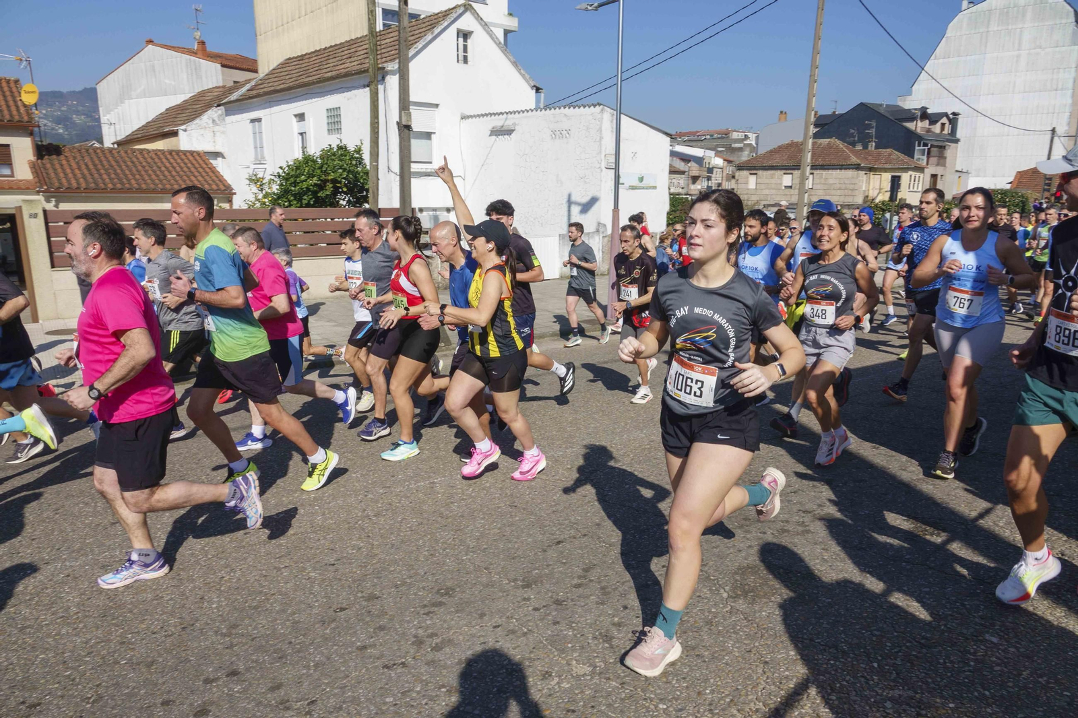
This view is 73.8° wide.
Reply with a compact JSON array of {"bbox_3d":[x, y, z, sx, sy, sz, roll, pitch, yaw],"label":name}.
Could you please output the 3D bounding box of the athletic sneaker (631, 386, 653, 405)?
[{"bbox_3d":[0.935,0.328,6.511,0.275,0.120,0.100,-9,15,-37],"label":"athletic sneaker"}]

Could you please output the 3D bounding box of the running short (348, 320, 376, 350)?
[{"bbox_3d":[-1.543,-0.239,6.375,0.360,0.370,0.370,-8,15,-32],"label":"running short"}]

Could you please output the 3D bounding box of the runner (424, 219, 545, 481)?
[{"bbox_3d":[-0.319,-0.042,4.377,0.720,1.590,0.500,-4,13,-20],"label":"runner"}]

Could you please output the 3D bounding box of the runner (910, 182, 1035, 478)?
[{"bbox_3d":[2.511,-0.132,4.194,0.580,1.660,0.660,11,16,41],"label":"runner"}]

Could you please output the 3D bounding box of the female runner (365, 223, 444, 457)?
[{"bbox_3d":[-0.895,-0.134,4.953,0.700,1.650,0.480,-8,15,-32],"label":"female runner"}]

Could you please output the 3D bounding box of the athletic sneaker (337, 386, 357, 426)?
[{"bbox_3d":[-1.461,0.359,5.477,0.125,0.290,0.105,9,6,-36],"label":"athletic sneaker"}]

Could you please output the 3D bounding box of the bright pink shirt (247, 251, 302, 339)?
[{"bbox_3d":[-1.884,-0.452,5.077,0.430,0.660,0.500,-9,14,-13],"label":"bright pink shirt"}]

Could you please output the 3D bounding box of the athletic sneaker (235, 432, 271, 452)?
[{"bbox_3d":[-2.131,0.611,5.323,0.280,0.125,0.105,-2,12,-10],"label":"athletic sneaker"}]

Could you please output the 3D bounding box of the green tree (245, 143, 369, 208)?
[{"bbox_3d":[-4.811,-2.908,15.237,2.300,3.128,2.400,-8,15,-32],"label":"green tree"}]

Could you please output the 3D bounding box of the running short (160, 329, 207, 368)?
[{"bbox_3d":[-2.721,-0.103,5.519,0.420,0.370,0.380,-3,12,-12],"label":"running short"}]

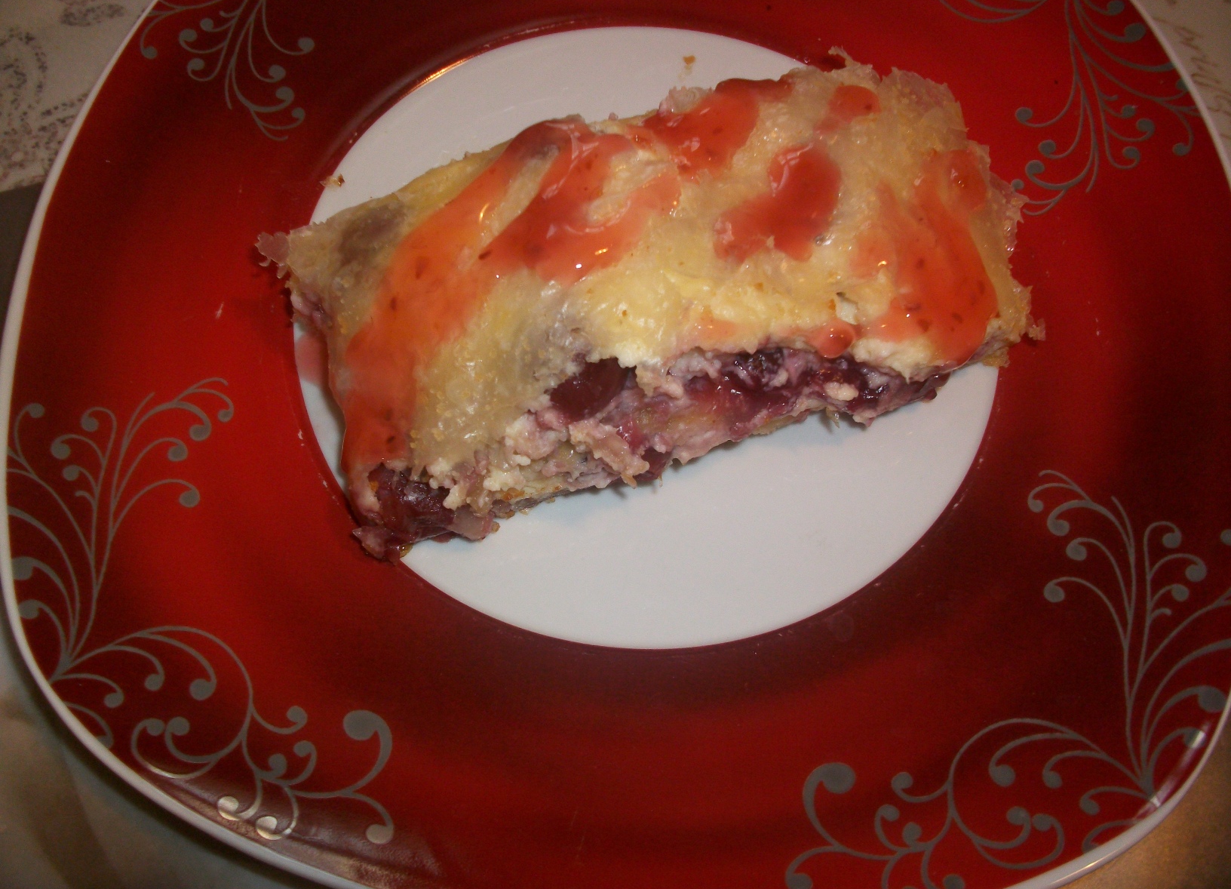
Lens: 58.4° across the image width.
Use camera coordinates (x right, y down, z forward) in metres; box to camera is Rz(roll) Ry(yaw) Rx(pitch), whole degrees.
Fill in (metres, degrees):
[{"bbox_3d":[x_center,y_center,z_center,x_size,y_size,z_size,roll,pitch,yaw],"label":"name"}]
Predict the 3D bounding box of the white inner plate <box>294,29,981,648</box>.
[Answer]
[{"bbox_3d":[0.007,-0.030,0.246,0.154,0.010,0.154,1,68,-2],"label":"white inner plate"}]

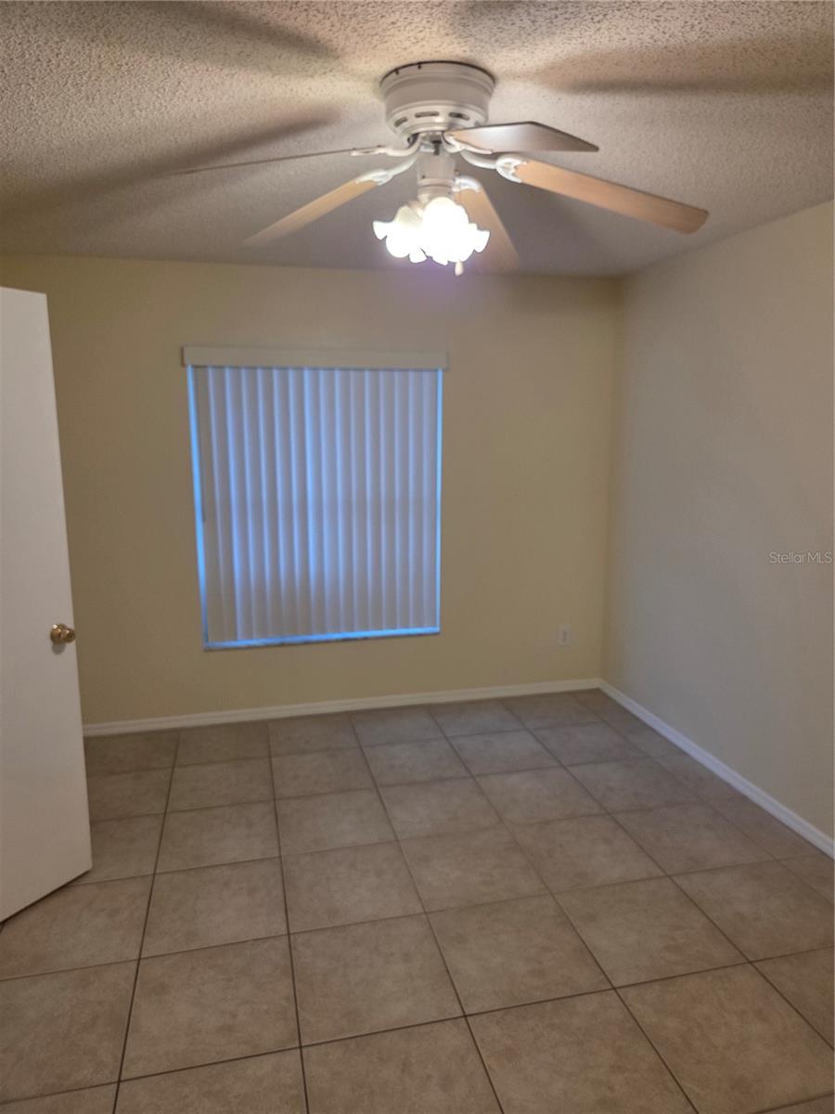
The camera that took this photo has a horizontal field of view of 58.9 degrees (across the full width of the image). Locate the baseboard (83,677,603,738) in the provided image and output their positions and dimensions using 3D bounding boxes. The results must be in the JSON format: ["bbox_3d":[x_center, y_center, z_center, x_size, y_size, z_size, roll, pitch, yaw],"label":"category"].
[{"bbox_3d":[-0.424,0.864,4.261,3.250,0.078,0.016,-3,10,-14],"label":"baseboard"}]

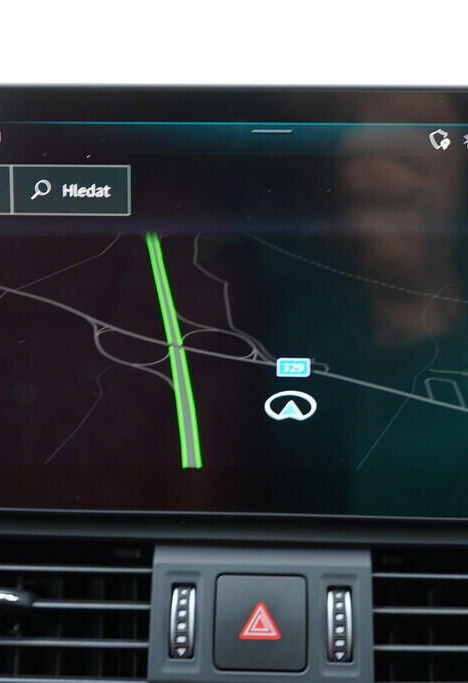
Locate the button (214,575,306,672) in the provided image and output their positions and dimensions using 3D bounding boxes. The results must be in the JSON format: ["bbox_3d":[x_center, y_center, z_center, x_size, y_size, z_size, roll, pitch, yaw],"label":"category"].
[{"bbox_3d":[0.009,0.093,0.338,0.030,0.031,0.008,1,-16,2],"label":"button"}]

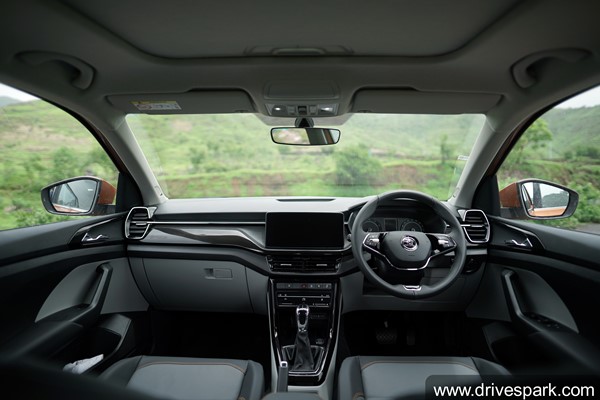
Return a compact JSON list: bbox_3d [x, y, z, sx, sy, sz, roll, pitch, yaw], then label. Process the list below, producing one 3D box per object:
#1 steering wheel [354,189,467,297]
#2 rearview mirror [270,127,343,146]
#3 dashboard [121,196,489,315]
[{"bbox_3d":[0.367,0.144,1.120,0.370,0.370,0.100,0,-20,1],"label":"steering wheel"},{"bbox_3d":[0.021,-0.215,1.140,0.236,0.064,0.042,-1,9,-10],"label":"rearview mirror"},{"bbox_3d":[0.023,0.204,1.431,1.420,0.430,0.460,0,6,0],"label":"dashboard"}]

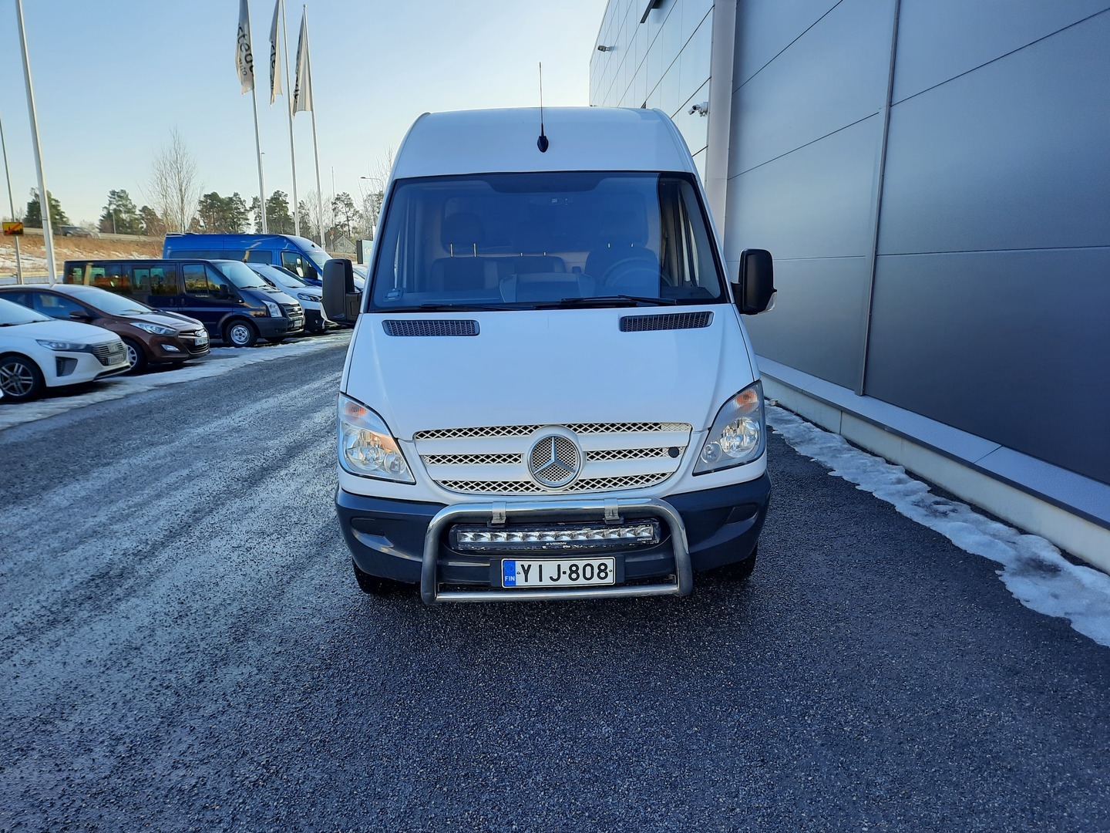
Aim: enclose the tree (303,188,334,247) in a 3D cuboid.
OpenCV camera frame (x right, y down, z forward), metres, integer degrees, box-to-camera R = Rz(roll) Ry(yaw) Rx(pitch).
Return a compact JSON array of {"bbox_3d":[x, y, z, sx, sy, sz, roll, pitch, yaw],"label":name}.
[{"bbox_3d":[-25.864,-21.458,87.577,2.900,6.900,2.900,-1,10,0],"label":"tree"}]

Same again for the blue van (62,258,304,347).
[{"bbox_3d":[-8.624,-2.717,18.978,4.920,2.000,2.000,0,10,2],"label":"blue van"}]

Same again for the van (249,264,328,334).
[{"bbox_3d":[-8.651,-3.132,21.453,4.950,1.920,1.950,0,10,2],"label":"van"}]

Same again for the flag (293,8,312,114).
[{"bbox_3d":[-9.752,-13.746,31.031,0.650,3.900,0.300,-1,10,0],"label":"flag"}]

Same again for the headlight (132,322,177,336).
[{"bbox_3d":[-6.938,-1.525,13.929,0.550,0.200,0.380,0,10,2],"label":"headlight"}]

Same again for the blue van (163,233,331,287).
[{"bbox_3d":[-9.030,-4.244,25.153,5.800,2.780,2.020,0,10,2],"label":"blue van"}]

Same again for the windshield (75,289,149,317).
[{"bbox_3d":[-7.923,-2.096,14.490,0.750,0.460,1.330,0,10,2],"label":"windshield"}]

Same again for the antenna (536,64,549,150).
[{"bbox_3d":[-0.082,-1.809,4.713,0.060,0.530,0.080,-2,-8,-2],"label":"antenna"}]

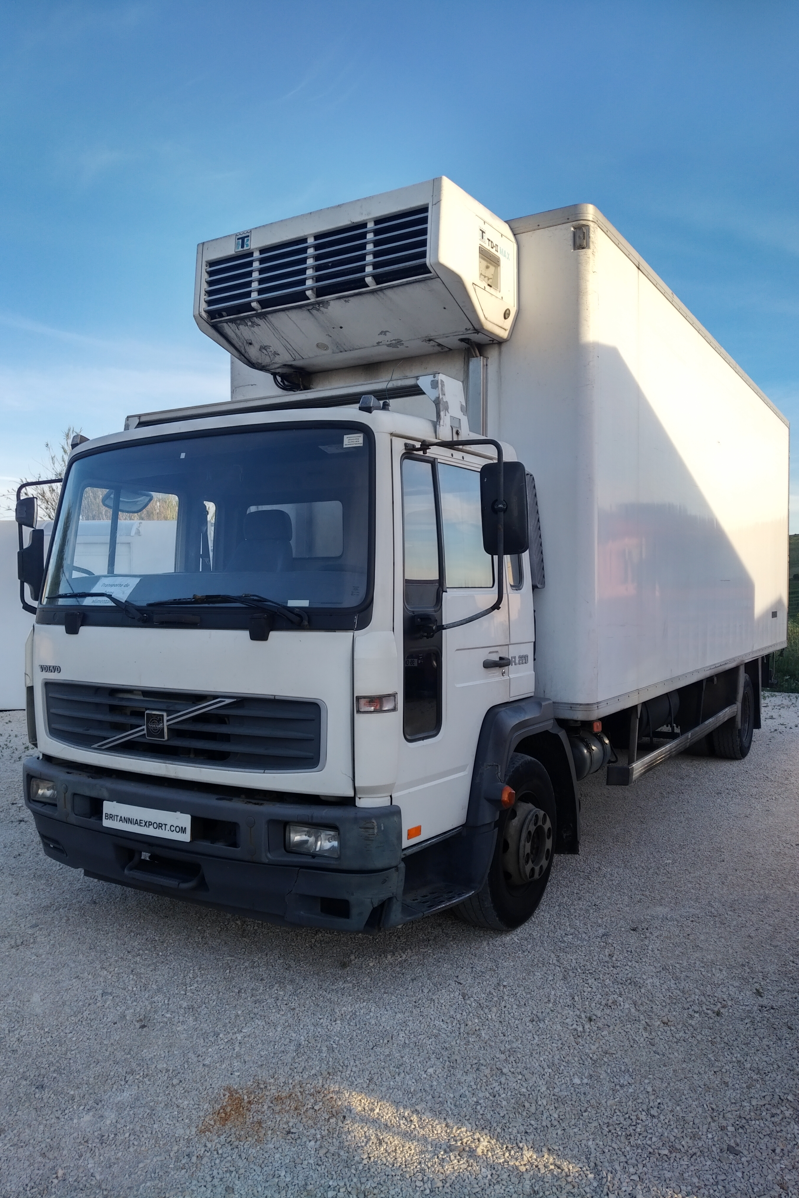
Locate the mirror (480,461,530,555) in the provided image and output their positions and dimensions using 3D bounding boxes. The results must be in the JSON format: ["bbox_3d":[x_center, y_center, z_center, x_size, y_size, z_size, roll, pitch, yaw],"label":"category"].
[{"bbox_3d":[0.393,-0.340,3.100,0.185,0.345,0.085,-1,1,14],"label":"mirror"}]

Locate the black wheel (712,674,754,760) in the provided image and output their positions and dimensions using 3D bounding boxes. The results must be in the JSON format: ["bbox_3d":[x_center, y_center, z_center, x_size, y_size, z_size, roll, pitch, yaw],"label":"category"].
[{"bbox_3d":[3.346,1.170,8.399,0.275,0.851,0.851,1,1,33],"label":"black wheel"}]

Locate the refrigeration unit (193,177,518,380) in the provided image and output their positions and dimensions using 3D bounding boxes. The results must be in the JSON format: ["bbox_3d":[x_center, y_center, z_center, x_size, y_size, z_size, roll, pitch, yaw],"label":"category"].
[{"bbox_3d":[-0.251,-1.720,4.649,1.637,0.622,0.785,1,1,33],"label":"refrigeration unit"}]

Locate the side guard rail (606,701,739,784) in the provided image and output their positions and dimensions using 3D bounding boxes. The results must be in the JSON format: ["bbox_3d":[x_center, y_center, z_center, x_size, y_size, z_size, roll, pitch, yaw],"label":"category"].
[{"bbox_3d":[2.261,1.106,6.592,0.173,0.124,3.213,1,1,33],"label":"side guard rail"}]

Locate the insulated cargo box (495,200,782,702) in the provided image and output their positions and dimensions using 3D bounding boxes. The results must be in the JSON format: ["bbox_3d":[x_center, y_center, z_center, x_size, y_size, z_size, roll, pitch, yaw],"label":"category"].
[{"bbox_3d":[1.817,-0.752,7.978,2.550,2.720,7.035,1,1,33],"label":"insulated cargo box"}]

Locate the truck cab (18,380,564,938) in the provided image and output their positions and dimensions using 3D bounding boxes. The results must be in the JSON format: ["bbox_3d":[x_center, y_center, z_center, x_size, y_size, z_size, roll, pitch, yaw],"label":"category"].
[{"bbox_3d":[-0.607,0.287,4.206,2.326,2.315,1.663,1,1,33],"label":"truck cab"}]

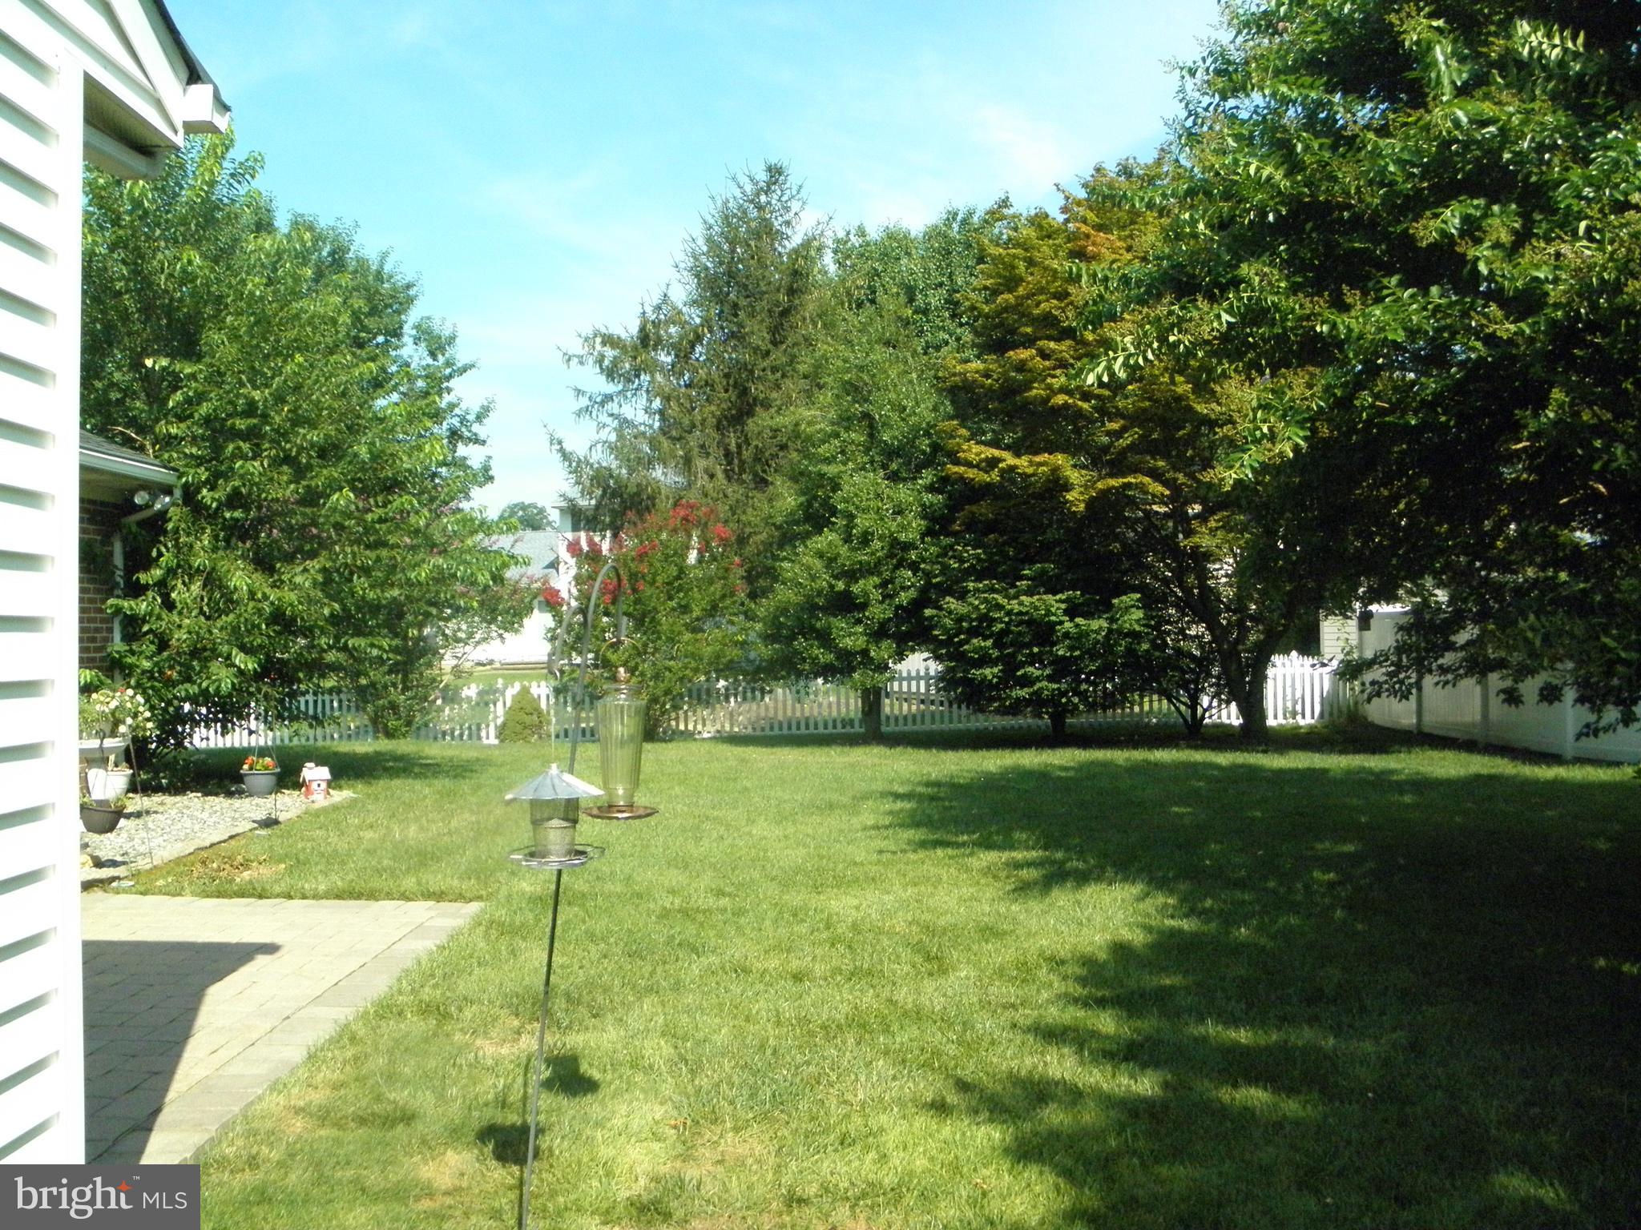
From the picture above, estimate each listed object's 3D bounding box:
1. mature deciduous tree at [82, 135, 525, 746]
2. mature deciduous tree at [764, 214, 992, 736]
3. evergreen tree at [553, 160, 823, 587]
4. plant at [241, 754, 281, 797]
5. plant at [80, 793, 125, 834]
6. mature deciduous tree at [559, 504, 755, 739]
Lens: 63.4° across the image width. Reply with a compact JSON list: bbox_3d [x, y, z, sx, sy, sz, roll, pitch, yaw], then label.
[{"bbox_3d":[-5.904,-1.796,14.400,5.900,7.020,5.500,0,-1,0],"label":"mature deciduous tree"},{"bbox_3d":[0.786,-2.043,19.600,3.450,7.710,3.400,0,-1,0],"label":"mature deciduous tree"},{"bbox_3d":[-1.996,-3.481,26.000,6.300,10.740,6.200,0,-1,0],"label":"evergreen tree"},{"bbox_3d":[-4.389,1.256,10.400,0.310,0.325,0.310,0,-1,0],"label":"plant"},{"bbox_3d":[-4.605,1.272,8.500,0.315,0.265,0.315,0,-1,0],"label":"plant"},{"bbox_3d":[-2.420,0.081,19.500,2.750,3.500,2.600,0,-1,0],"label":"mature deciduous tree"}]

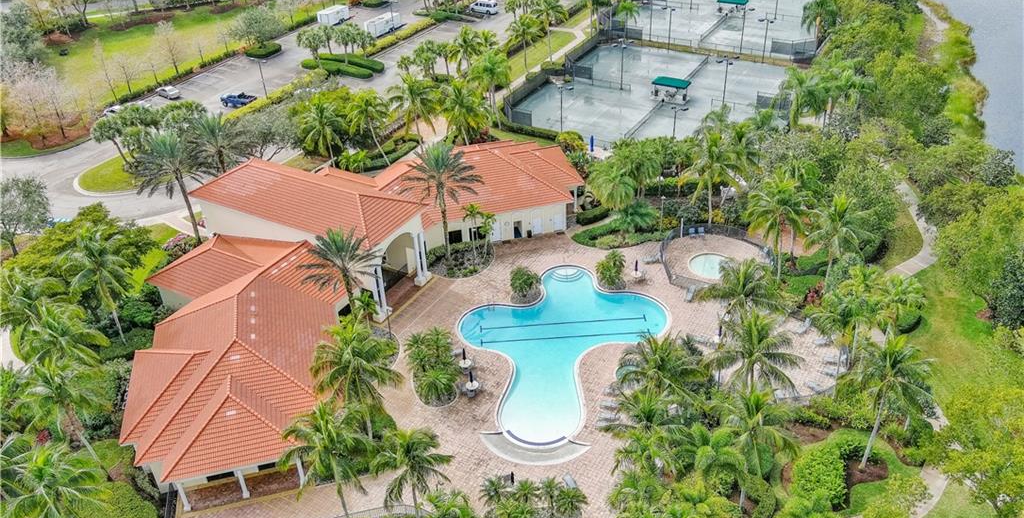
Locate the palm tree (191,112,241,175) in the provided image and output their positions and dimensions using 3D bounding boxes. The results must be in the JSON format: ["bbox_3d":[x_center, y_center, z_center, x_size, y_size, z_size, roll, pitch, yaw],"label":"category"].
[{"bbox_3d":[-31.574,-9.868,90.537,7.000,11.300,7.000,-3,33,0],"label":"palm tree"}]

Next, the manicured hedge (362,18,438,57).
[{"bbox_3d":[-19.596,-38.778,143.348,1.800,0.950,18.881,18,39,29],"label":"manicured hedge"}]

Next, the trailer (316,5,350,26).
[{"bbox_3d":[-35.015,-48.285,163.553,2.500,2.600,5.900,21,40,32],"label":"trailer"}]

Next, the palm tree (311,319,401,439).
[{"bbox_3d":[-12.087,10.230,65.145,6.937,11.313,6.729,-3,33,0],"label":"palm tree"}]

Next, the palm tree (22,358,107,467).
[{"bbox_3d":[-30.296,11.513,57.629,6.800,11.300,6.800,-3,33,0],"label":"palm tree"}]

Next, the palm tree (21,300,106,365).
[{"bbox_3d":[-35.049,7.880,65.517,7.396,9.800,7.026,-24,39,-28],"label":"palm tree"}]

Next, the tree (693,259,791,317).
[{"bbox_3d":[19.932,4.697,72.454,8.124,9.600,7.880,-3,33,0],"label":"tree"}]

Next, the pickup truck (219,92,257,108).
[{"bbox_3d":[-40.184,-23.295,120.456,5.500,1.800,2.050,12,36,22],"label":"pickup truck"}]

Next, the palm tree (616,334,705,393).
[{"bbox_3d":[10.406,9.363,59.534,6.500,9.000,6.500,-3,33,0],"label":"palm tree"}]

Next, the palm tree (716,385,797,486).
[{"bbox_3d":[16.729,12.466,55.948,5.614,8.324,5.333,10,35,18],"label":"palm tree"}]

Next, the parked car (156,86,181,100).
[{"bbox_3d":[-52.072,-25.059,124.930,4.500,1.430,1.780,18,39,29],"label":"parked car"}]

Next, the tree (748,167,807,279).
[{"bbox_3d":[24.279,-2.450,75.687,6.200,11.000,6.200,-3,33,0],"label":"tree"}]

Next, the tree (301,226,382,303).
[{"bbox_3d":[-14.234,2.630,70.904,6.900,11.200,6.900,-3,33,0],"label":"tree"}]

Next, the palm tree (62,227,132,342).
[{"bbox_3d":[-37.803,3.009,77.068,6.406,12.548,6.214,-3,33,0],"label":"palm tree"}]

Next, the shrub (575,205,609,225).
[{"bbox_3d":[9.506,-4.984,95.781,4.040,1.000,1.593,-17,36,-19],"label":"shrub"}]

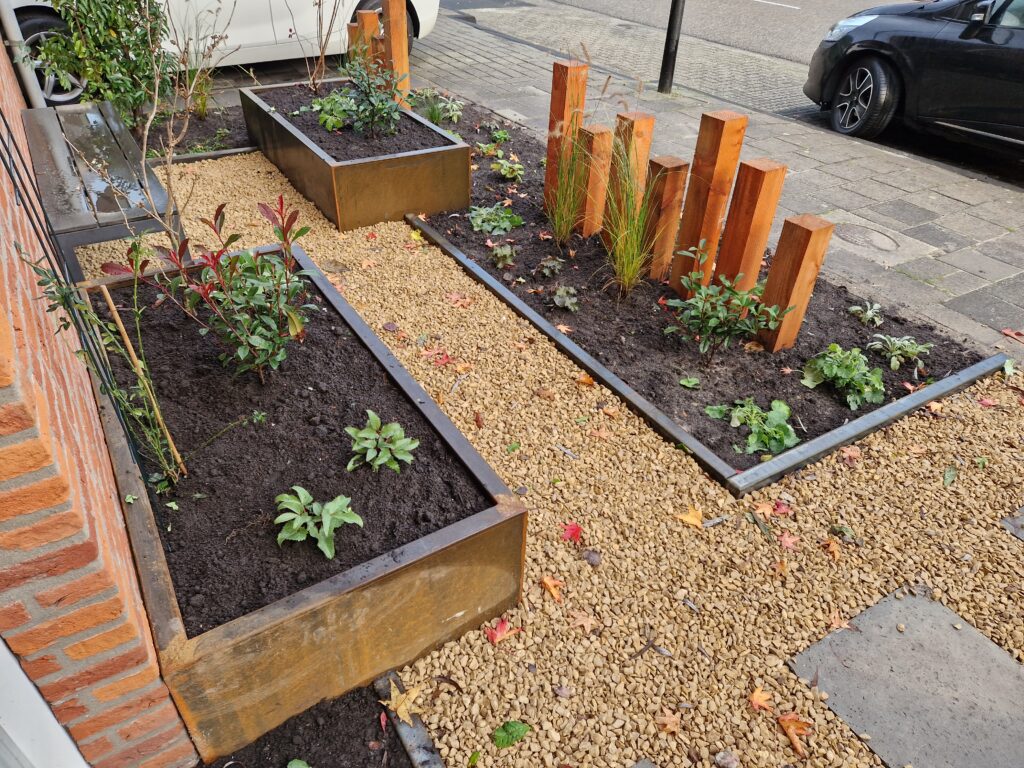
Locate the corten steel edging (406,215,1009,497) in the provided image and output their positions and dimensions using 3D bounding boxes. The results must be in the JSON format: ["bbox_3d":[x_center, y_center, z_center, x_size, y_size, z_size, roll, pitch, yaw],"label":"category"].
[{"bbox_3d":[0.670,-0.476,3.137,1.450,0.060,2.380,-18,40,-26],"label":"corten steel edging"}]

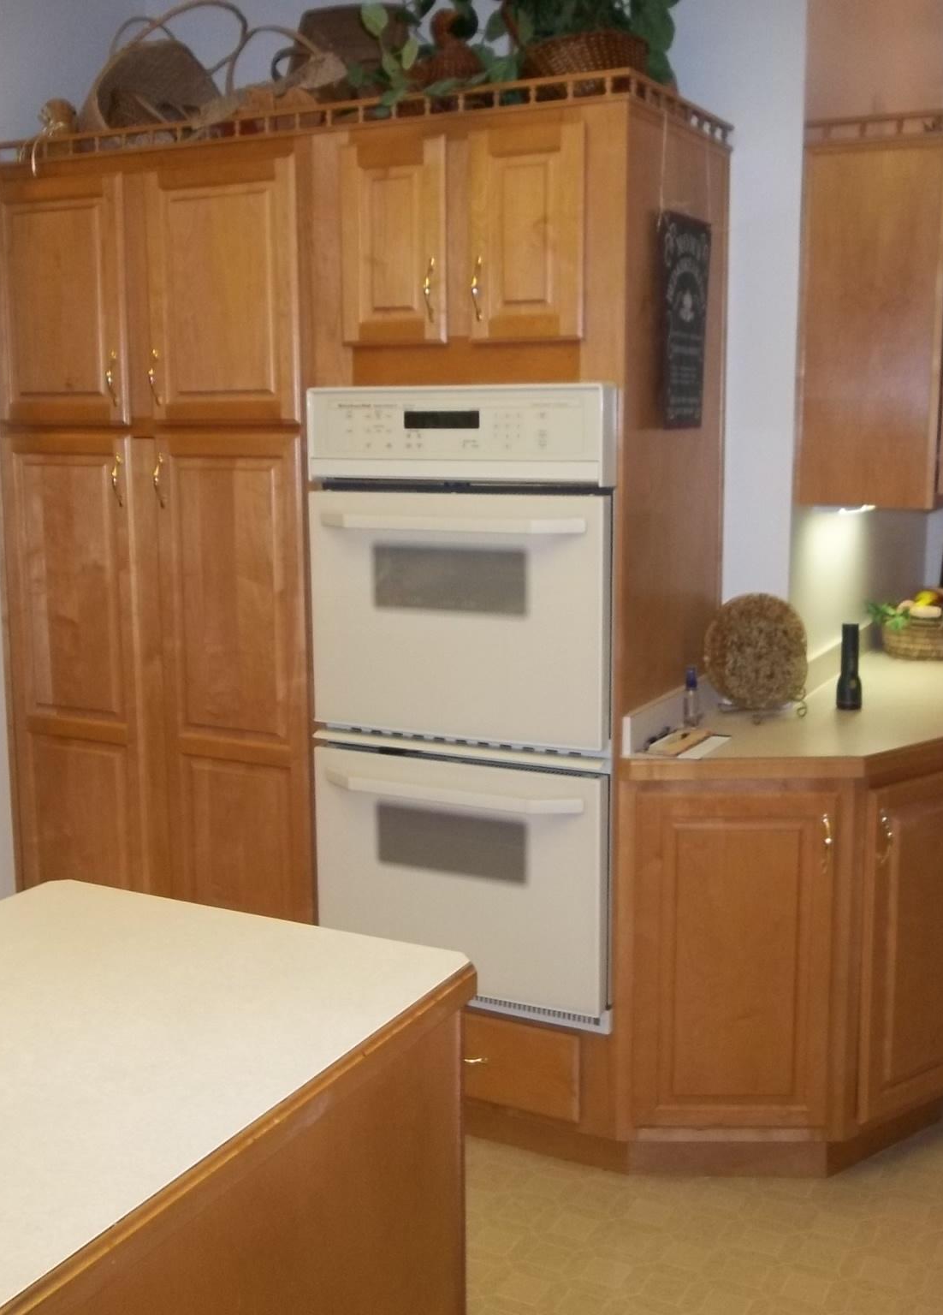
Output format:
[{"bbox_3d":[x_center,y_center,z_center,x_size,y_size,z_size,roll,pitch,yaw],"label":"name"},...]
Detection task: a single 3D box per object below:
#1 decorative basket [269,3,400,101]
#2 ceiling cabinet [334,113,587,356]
[{"bbox_3d":[-0.256,-1.270,3.056,0.328,0.308,0.229,4,10,26],"label":"decorative basket"},{"bbox_3d":[0.106,-0.841,2.877,0.567,0.443,0.607,4,10,26],"label":"ceiling cabinet"}]

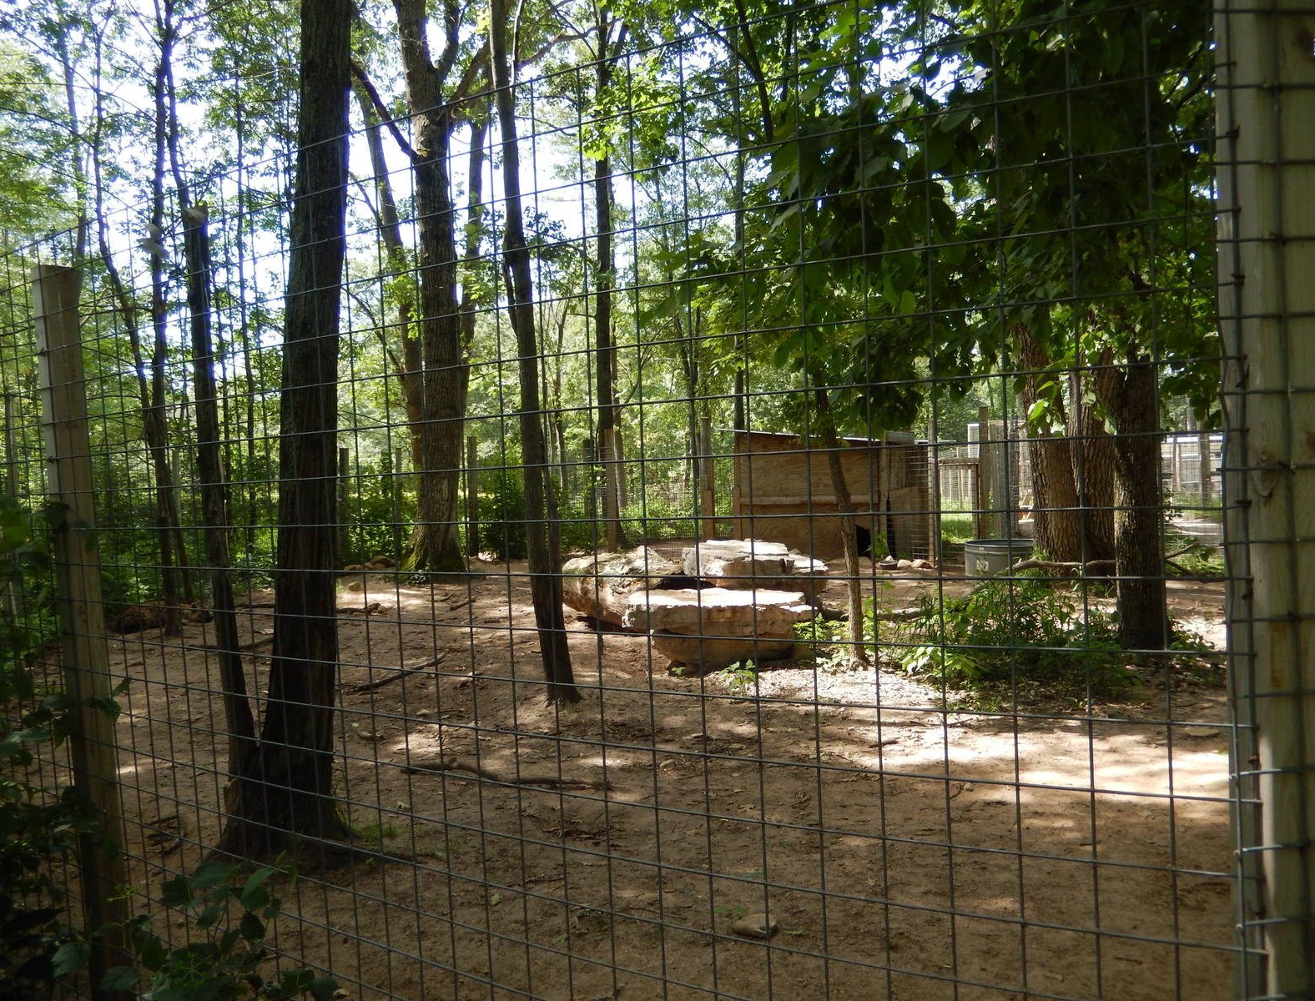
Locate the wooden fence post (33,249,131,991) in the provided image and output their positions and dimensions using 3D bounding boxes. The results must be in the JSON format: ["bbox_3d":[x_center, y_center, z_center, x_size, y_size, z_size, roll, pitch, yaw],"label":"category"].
[{"bbox_3d":[-1.641,0.369,2.740,0.092,2.080,0.092,-2,2,35],"label":"wooden fence post"}]

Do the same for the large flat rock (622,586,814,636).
[{"bbox_3d":[0.492,0.904,7.850,1.430,0.250,0.980,-2,1,7],"label":"large flat rock"}]

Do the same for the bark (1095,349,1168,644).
[{"bbox_3d":[3.844,0.013,7.800,0.440,2.400,0.400,-1,1,26],"label":"bark"}]

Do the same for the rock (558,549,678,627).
[{"bbox_3d":[-0.320,0.839,9.400,1.050,0.600,1.050,-2,1,12],"label":"rock"}]

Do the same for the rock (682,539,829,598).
[{"bbox_3d":[1.042,0.730,10.300,1.450,0.500,1.100,-2,1,7],"label":"rock"}]

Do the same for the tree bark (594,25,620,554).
[{"bbox_3d":[-1.080,-4.669,20.800,0.420,11.400,0.420,-1,1,-3],"label":"tree bark"}]

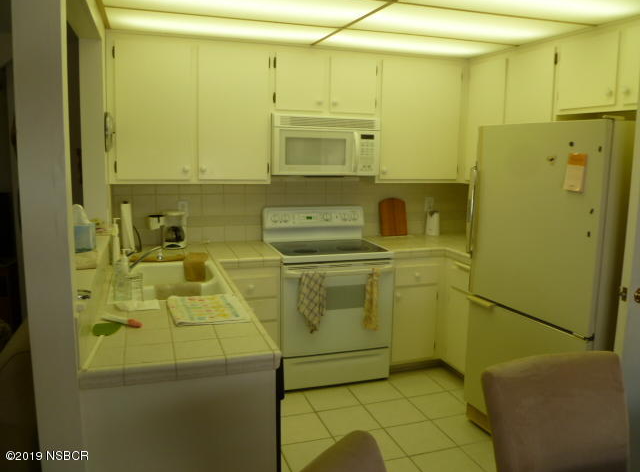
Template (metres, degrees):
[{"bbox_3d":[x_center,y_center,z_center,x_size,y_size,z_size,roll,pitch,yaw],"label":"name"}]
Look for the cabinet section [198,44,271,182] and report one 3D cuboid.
[{"bbox_3d":[-0.593,-0.789,3.455,0.465,0.850,0.320,-2,10,-18],"label":"cabinet section"}]

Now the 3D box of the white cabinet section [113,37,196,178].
[{"bbox_3d":[-1.056,-0.771,3.301,0.488,0.850,0.320,-2,10,-18],"label":"white cabinet section"}]

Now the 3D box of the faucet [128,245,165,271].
[{"bbox_3d":[-0.883,0.132,2.567,0.220,0.160,0.065,-2,8,-17],"label":"faucet"}]

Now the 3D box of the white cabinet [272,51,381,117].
[{"bbox_3d":[-0.009,-1.042,3.619,0.760,0.445,0.335,-2,8,-17],"label":"white cabinet"}]

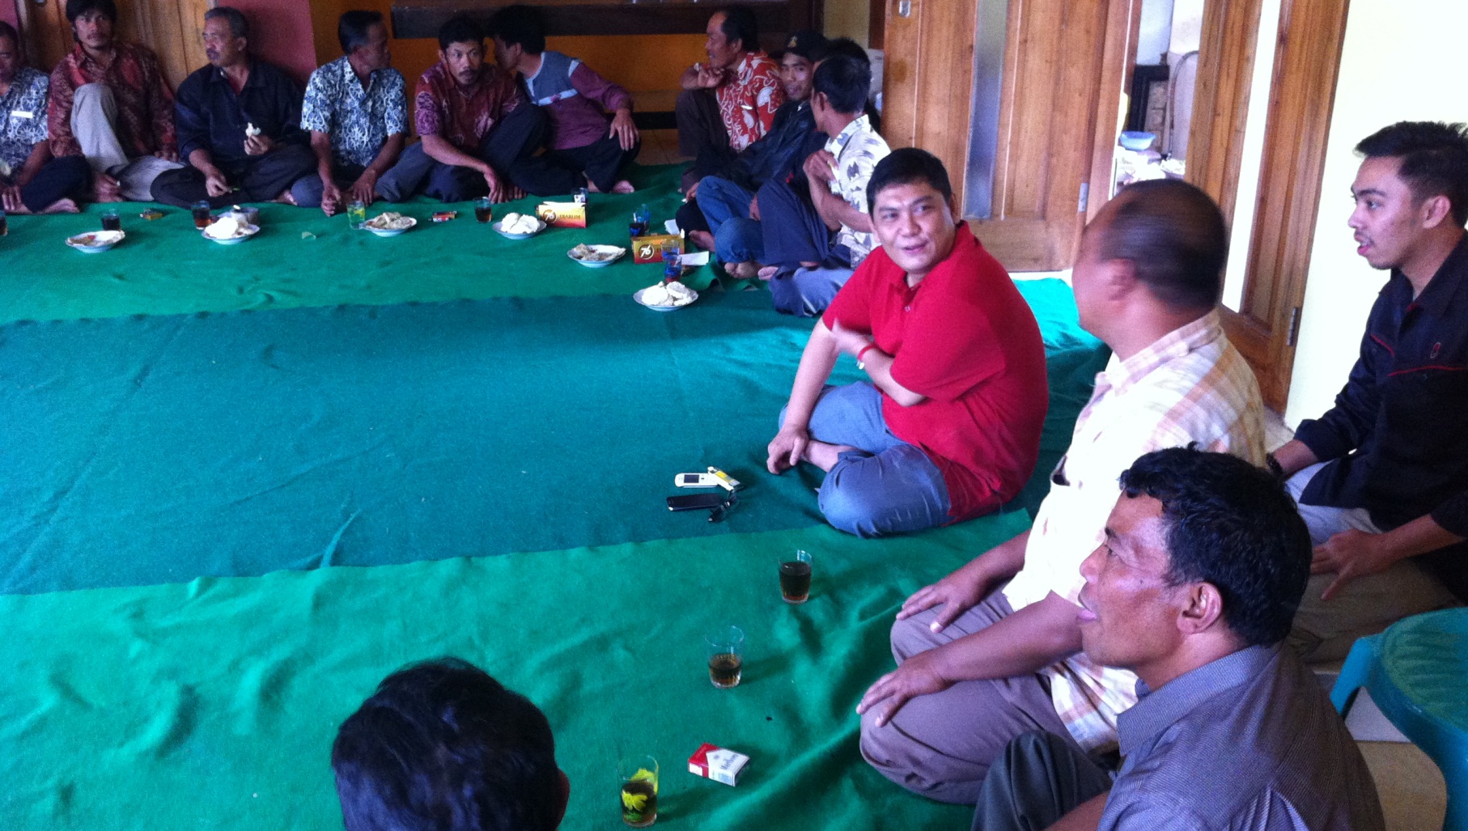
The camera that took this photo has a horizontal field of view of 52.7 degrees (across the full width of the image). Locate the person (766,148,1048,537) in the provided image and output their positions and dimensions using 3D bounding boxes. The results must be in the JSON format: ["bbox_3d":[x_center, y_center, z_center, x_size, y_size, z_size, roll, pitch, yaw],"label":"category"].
[{"bbox_3d":[0.417,-0.221,3.397,0.630,0.810,0.610,-8,23,-18],"label":"person"}]

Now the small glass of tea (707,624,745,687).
[{"bbox_3d":[-0.016,0.443,2.710,0.069,0.095,0.069,0,22,0],"label":"small glass of tea"}]

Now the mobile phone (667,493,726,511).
[{"bbox_3d":[-0.091,0.203,3.412,0.117,0.012,0.061,-4,22,-9],"label":"mobile phone"}]

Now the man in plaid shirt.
[{"bbox_3d":[0.556,0.109,2.423,0.710,0.960,0.510,1,22,3],"label":"man in plaid shirt"}]

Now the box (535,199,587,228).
[{"bbox_3d":[-0.653,-0.773,5.713,0.180,0.085,0.056,2,22,5],"label":"box"}]

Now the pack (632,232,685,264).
[{"bbox_3d":[-0.268,-0.589,5.262,0.179,0.085,0.054,-5,23,-12],"label":"pack"}]

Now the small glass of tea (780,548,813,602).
[{"bbox_3d":[0.126,0.328,2.999,0.066,0.092,0.066,0,22,0],"label":"small glass of tea"}]

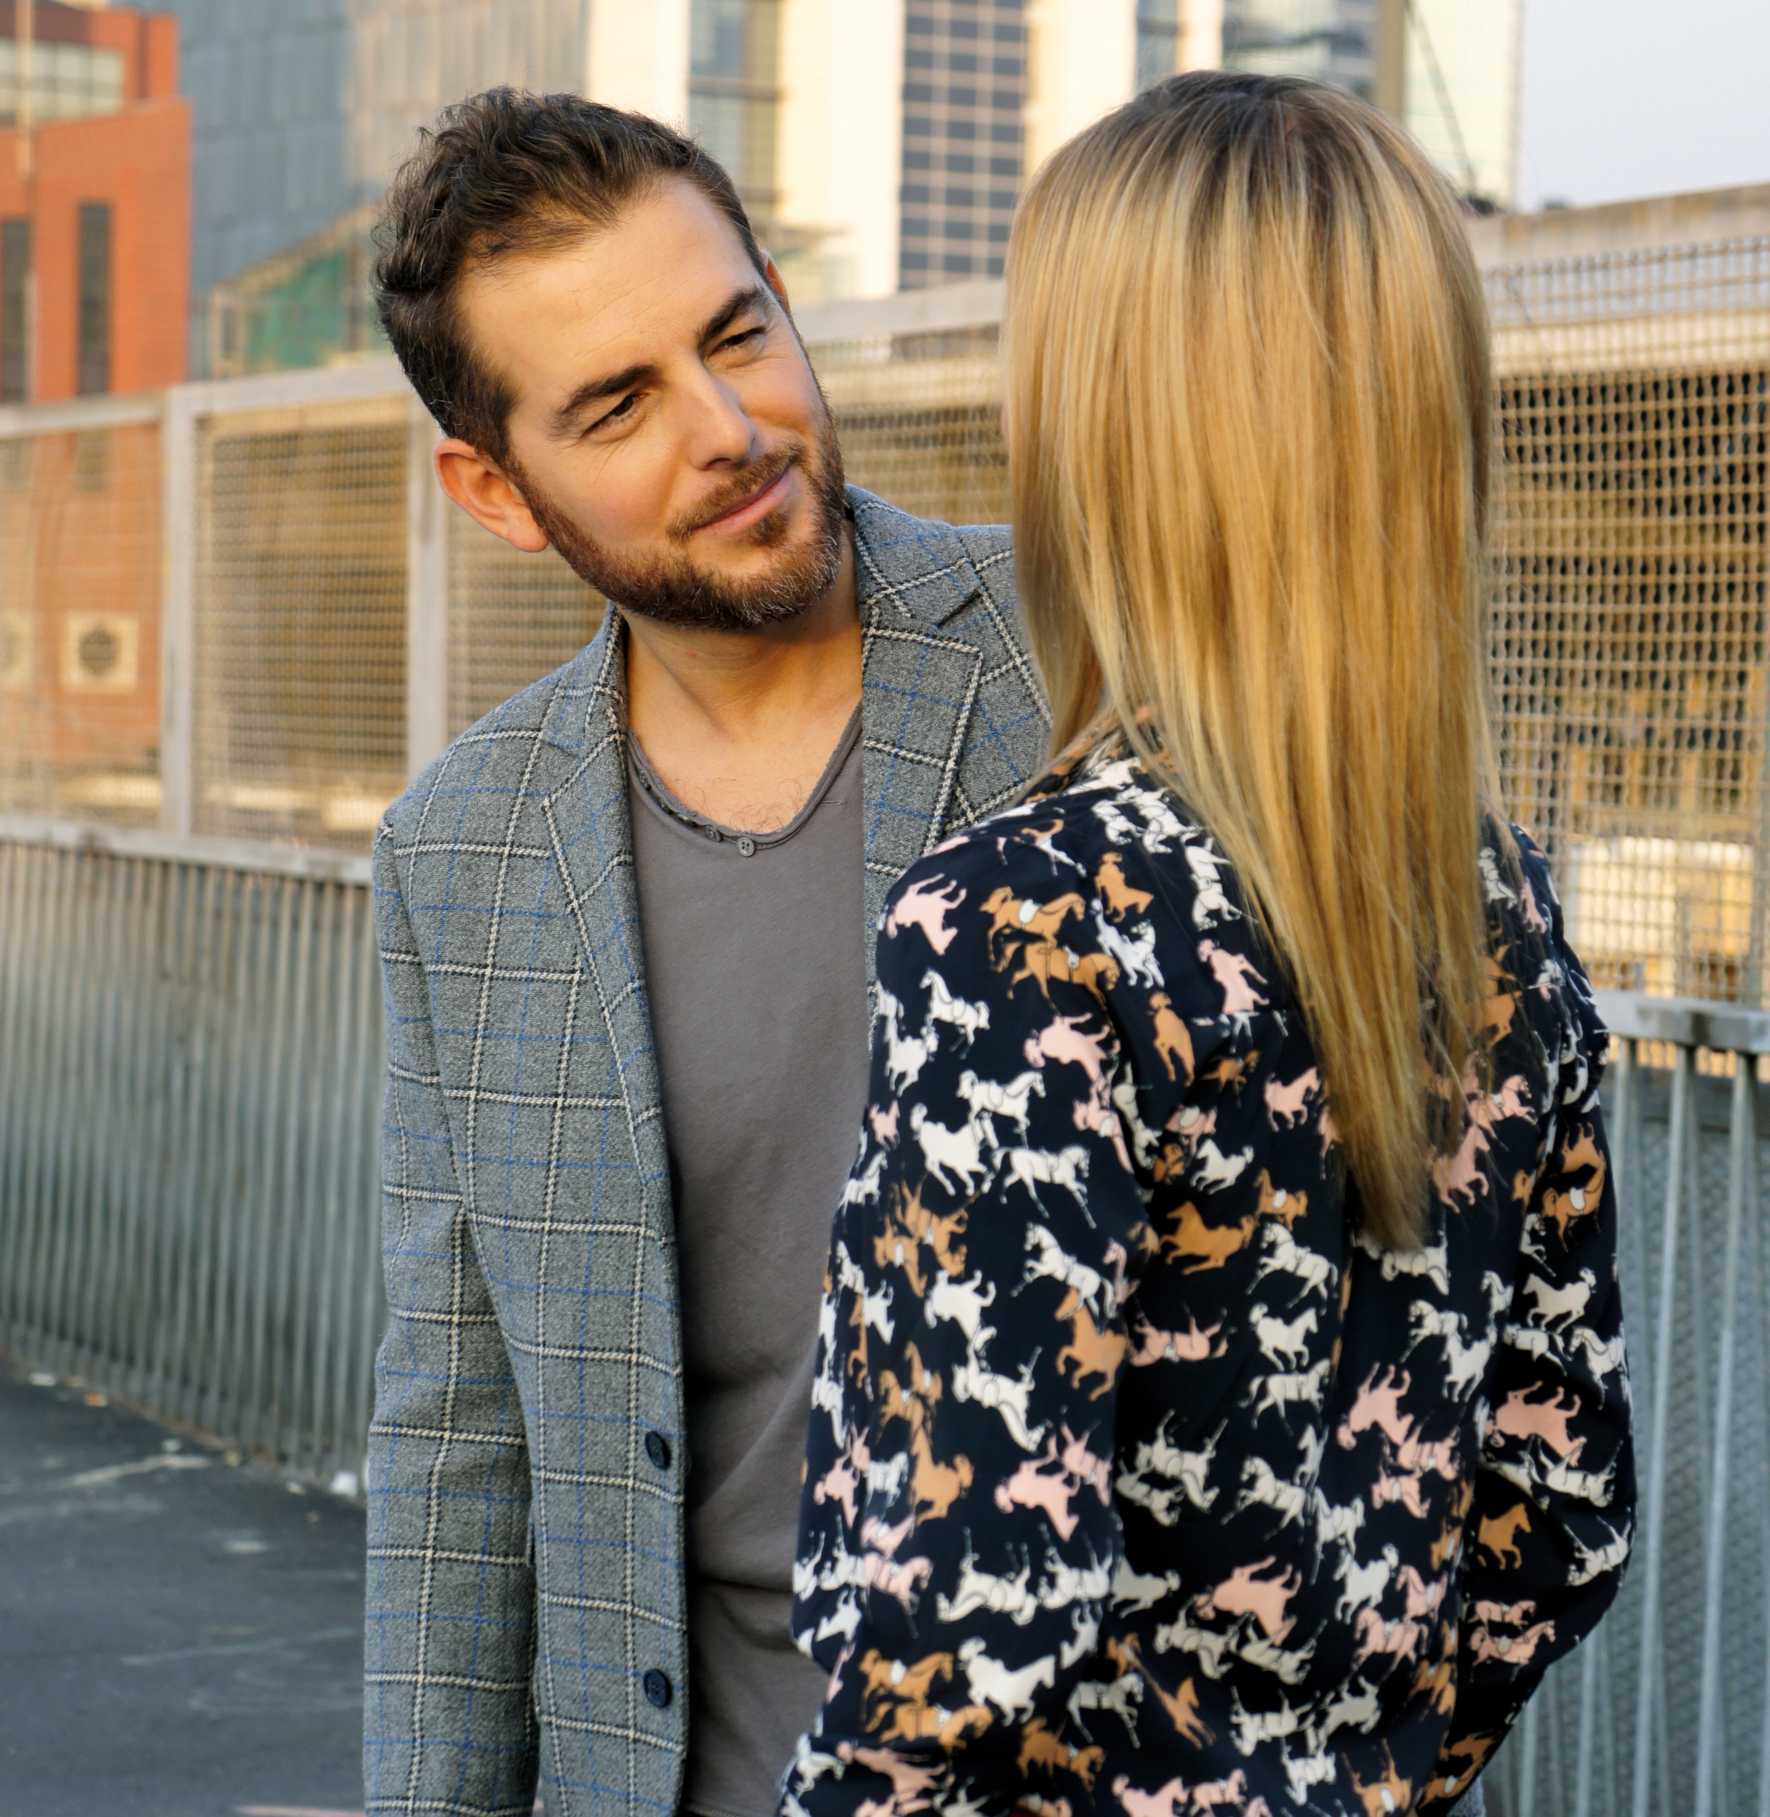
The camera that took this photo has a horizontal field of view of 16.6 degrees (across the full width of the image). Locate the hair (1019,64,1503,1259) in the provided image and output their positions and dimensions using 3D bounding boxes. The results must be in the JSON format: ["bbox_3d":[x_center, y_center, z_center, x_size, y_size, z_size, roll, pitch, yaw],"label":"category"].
[{"bbox_3d":[0.150,-0.101,2.470,0.200,0.485,0.235,-1,4,-32],"label":"hair"}]

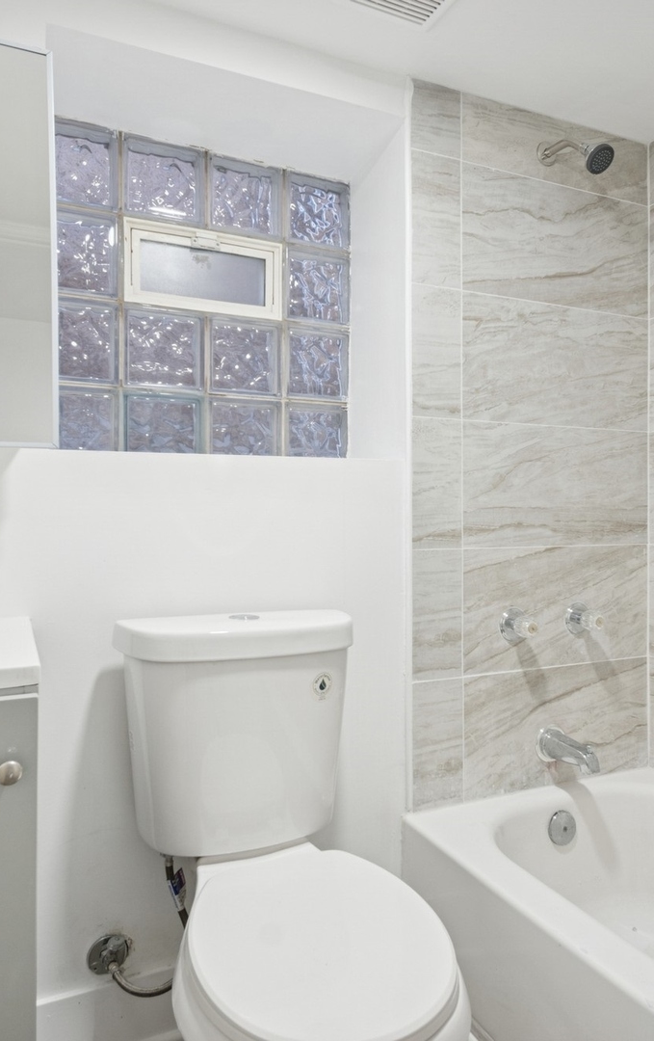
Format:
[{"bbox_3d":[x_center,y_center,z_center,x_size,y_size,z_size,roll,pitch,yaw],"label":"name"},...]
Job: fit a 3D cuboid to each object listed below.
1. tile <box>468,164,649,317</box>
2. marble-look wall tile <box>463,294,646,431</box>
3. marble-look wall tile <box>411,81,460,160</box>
[{"bbox_3d":[0.588,-0.689,1.642,0.584,0.301,0.010,0,0,-22],"label":"tile"},{"bbox_3d":[0.597,-0.391,1.663,0.598,0.303,0.010,0,1,-22],"label":"marble-look wall tile"},{"bbox_3d":[0.255,-0.928,1.516,0.134,0.158,0.010,0,1,-22],"label":"marble-look wall tile"}]

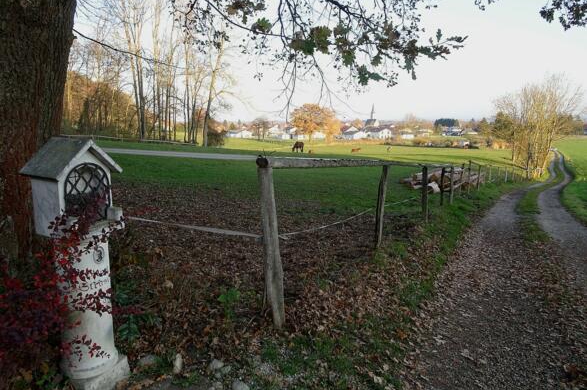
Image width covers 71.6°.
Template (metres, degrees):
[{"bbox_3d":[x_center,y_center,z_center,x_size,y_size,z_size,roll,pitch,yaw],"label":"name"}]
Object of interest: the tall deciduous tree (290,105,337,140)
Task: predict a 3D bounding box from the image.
[{"bbox_3d":[7.425,-25.490,143.859,17.000,13.403,15.500,0,10,0],"label":"tall deciduous tree"}]

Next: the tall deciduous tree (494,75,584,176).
[{"bbox_3d":[21.320,-5.889,35.266,7.900,8.653,7.500,0,10,0],"label":"tall deciduous tree"}]

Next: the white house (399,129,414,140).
[{"bbox_3d":[77.590,-42.386,283.335,11.000,7.140,10.500,2,10,14],"label":"white house"}]

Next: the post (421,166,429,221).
[{"bbox_3d":[2.791,-0.030,8.646,0.130,1.220,0.130,2,11,28],"label":"post"}]

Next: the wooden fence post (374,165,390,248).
[{"bbox_3d":[1.267,0.174,5.799,0.140,1.193,0.140,8,11,28],"label":"wooden fence post"}]

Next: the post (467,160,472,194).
[{"bbox_3d":[7.387,-0.761,17.079,0.130,1.417,0.130,5,11,28],"label":"post"}]

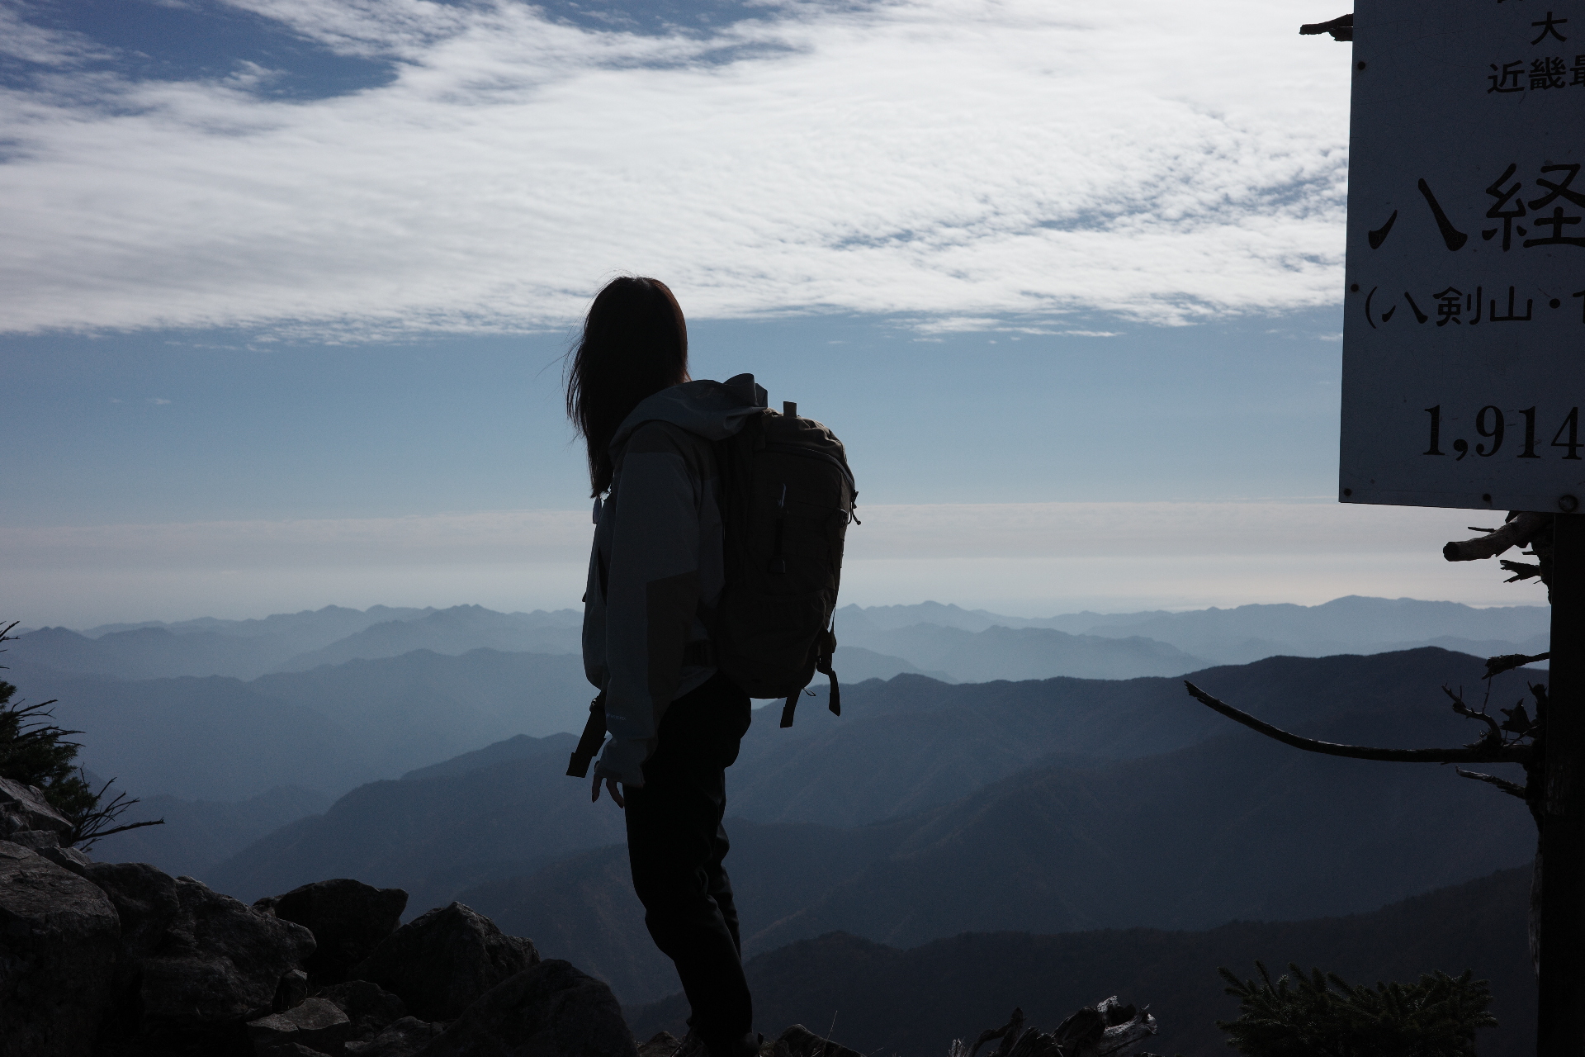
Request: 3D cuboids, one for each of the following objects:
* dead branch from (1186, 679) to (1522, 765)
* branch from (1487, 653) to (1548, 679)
[{"bbox_3d":[0.770,0.263,2.400,0.475,0.113,0.120,0,-1,0],"label":"dead branch"},{"bbox_3d":[0.991,0.186,2.400,0.095,0.036,0.045,0,-1,0],"label":"branch"}]

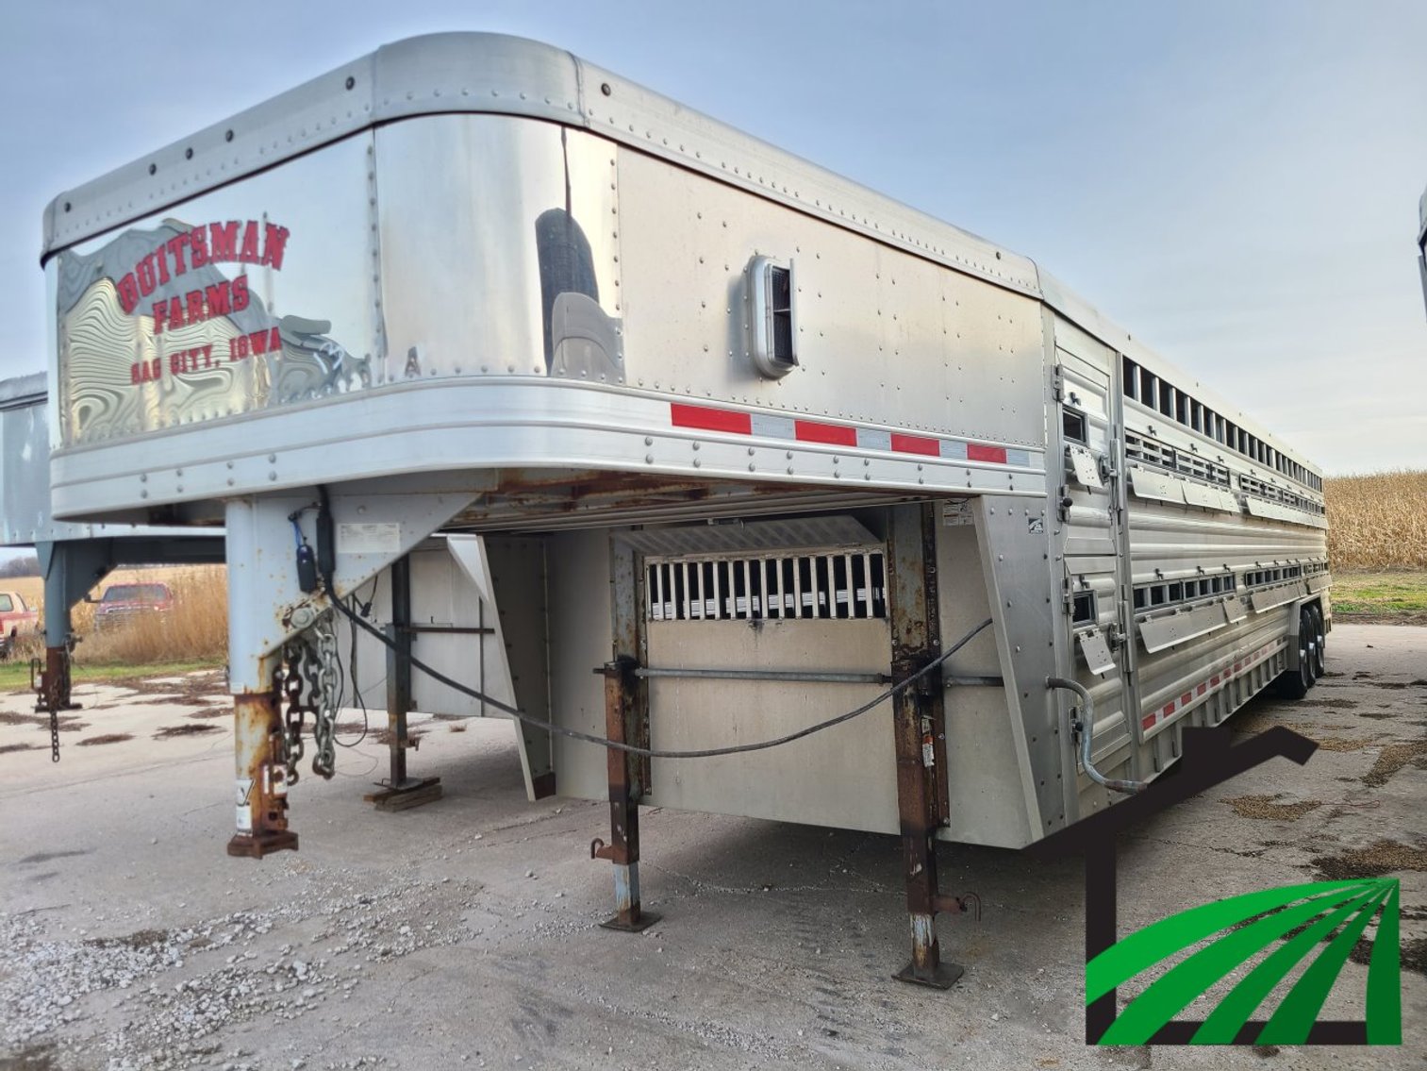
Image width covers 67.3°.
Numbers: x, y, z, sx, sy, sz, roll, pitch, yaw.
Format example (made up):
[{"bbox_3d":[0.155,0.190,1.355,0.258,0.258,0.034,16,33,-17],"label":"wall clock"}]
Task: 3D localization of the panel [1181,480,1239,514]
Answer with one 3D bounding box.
[{"bbox_3d":[2.993,-0.216,6.413,0.030,0.140,1.650,-14,-9,33],"label":"panel"}]

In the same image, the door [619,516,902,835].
[{"bbox_3d":[0.148,0.560,4.529,1.300,1.260,0.060,-3,-3,34],"label":"door"}]

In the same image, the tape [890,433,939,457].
[{"bbox_3d":[0.596,-0.264,3.150,0.003,0.051,0.279,-4,-3,41],"label":"tape"}]

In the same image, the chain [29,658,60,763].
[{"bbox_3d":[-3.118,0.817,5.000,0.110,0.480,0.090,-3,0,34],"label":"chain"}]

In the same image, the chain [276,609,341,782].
[{"bbox_3d":[-1.011,0.405,2.675,0.115,0.420,0.125,-3,0,34],"label":"chain"}]

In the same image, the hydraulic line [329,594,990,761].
[{"bbox_3d":[-0.020,0.363,3.048,2.020,0.510,0.100,-3,0,-23],"label":"hydraulic line"}]

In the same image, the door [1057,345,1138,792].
[{"bbox_3d":[1.558,0.128,4.342,0.070,1.680,0.830,-3,-3,34],"label":"door"}]

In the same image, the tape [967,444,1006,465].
[{"bbox_3d":[0.894,-0.266,3.496,0.003,0.051,0.279,-4,-3,41],"label":"tape"}]

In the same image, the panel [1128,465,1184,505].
[{"bbox_3d":[2.181,-0.231,5.224,0.030,0.140,1.130,-14,-9,33],"label":"panel"}]

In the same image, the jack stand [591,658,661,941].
[{"bbox_3d":[-0.398,1.126,4.700,0.240,1.150,0.190,-3,-3,34],"label":"jack stand"}]

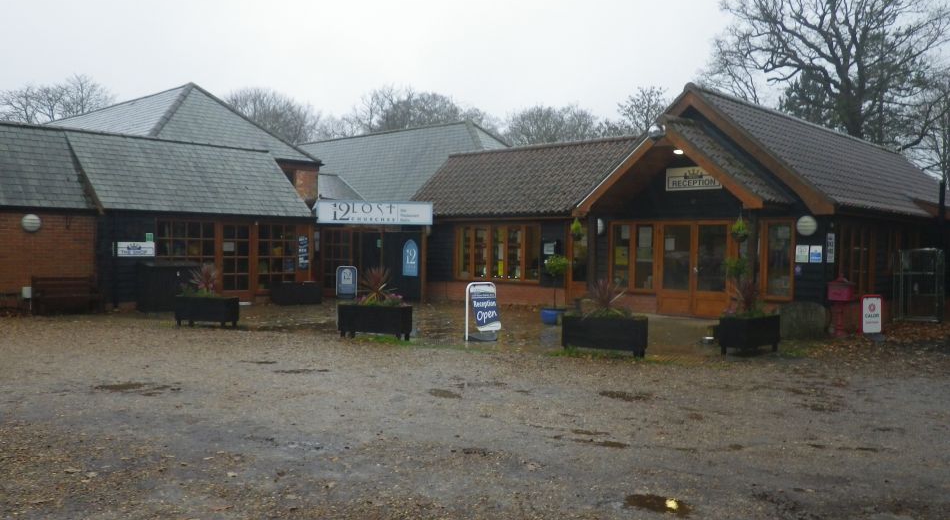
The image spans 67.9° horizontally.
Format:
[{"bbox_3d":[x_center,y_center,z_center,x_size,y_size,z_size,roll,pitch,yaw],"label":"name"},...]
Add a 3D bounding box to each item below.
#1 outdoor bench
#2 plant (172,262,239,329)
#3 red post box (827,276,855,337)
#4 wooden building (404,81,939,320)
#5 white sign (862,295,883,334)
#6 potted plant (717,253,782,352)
[{"bbox_3d":[-8.601,0.715,14.921,1.270,0.800,0.580,0,2,-42],"label":"outdoor bench"},{"bbox_3d":[-5.410,0.720,14.250,1.170,1.280,0.580,1,1,10],"label":"plant"},{"bbox_3d":[7.100,0.884,13.700,0.450,1.200,0.380,2,1,45],"label":"red post box"},{"bbox_3d":[7.127,-1.296,22.073,14.300,5.300,12.200,0,1,-44],"label":"wooden building"},{"bbox_3d":[7.610,1.050,13.500,0.420,0.790,0.250,1,1,7],"label":"white sign"},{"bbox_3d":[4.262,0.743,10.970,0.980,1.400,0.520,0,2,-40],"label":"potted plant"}]

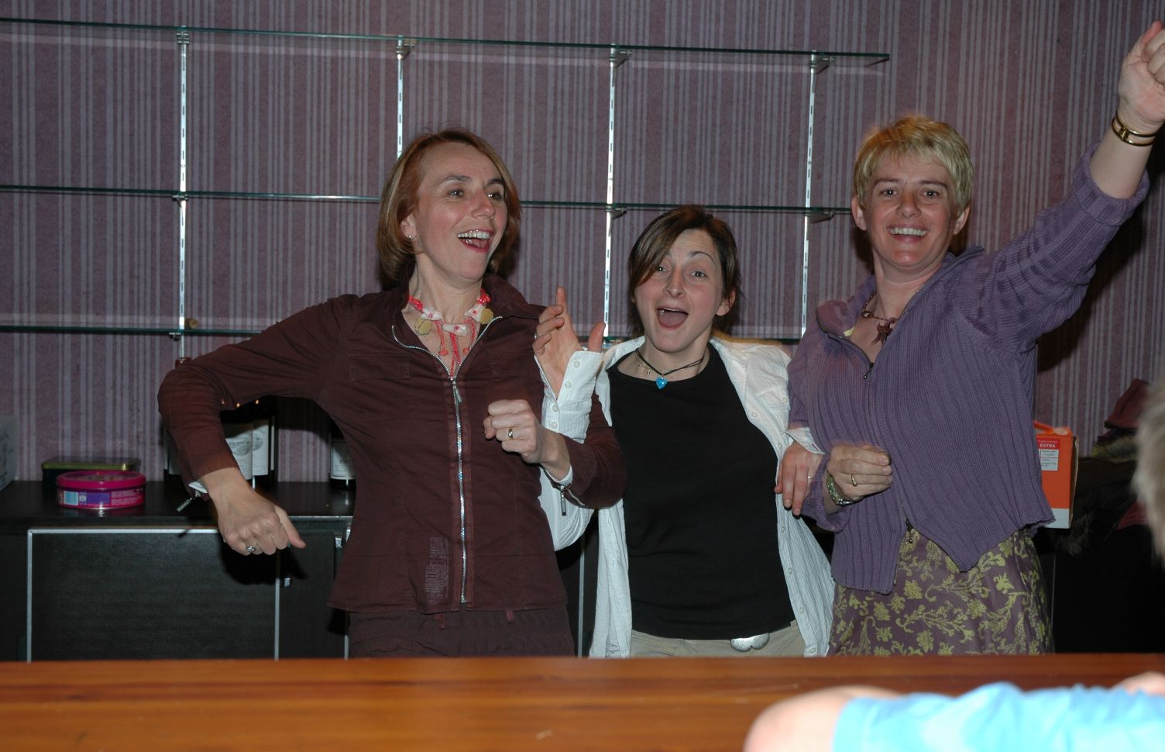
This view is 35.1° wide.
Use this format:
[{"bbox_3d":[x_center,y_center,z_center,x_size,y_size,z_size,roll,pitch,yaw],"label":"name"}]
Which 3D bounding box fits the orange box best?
[{"bbox_3d":[1.012,0.217,4.053,0.121,0.216,0.101,2,5,9],"label":"orange box"}]

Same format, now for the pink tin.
[{"bbox_3d":[-1.034,0.245,3.965,0.185,0.054,0.185,1,5,0],"label":"pink tin"}]

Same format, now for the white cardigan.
[{"bbox_3d":[0.150,0.235,2.859,0.450,0.600,0.350,2,5,2],"label":"white cardigan"}]

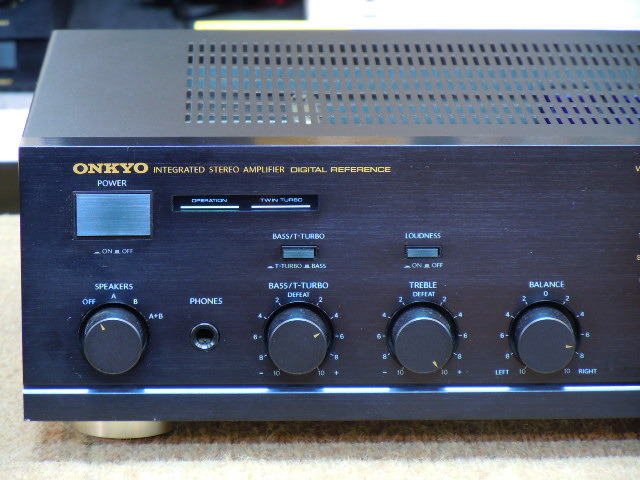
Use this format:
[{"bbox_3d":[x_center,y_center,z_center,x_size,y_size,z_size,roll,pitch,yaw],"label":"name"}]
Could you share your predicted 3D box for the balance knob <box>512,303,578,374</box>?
[{"bbox_3d":[0.090,0.040,1.473,0.026,0.026,0.017,0,13,-1],"label":"balance knob"}]

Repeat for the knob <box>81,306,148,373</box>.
[{"bbox_3d":[-0.082,0.041,1.469,0.026,0.026,0.017,0,13,-1],"label":"knob"}]

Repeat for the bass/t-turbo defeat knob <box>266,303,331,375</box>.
[{"bbox_3d":[-0.008,0.040,1.470,0.026,0.026,0.017,0,13,-1],"label":"bass/t-turbo defeat knob"}]

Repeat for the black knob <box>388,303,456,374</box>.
[{"bbox_3d":[0.041,0.040,1.472,0.026,0.026,0.017,0,13,-1],"label":"black knob"}]

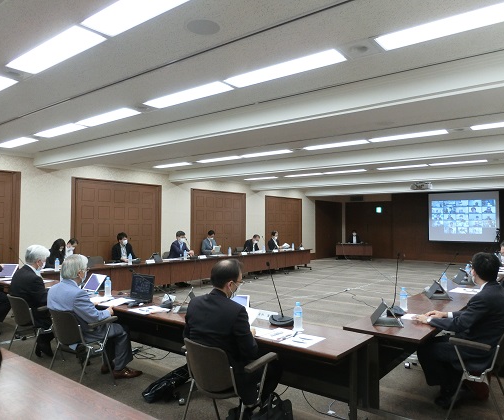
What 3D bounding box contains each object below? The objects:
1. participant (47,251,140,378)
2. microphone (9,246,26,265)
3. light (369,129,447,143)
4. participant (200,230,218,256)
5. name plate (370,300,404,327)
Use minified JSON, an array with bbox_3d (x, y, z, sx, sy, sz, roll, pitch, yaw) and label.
[{"bbox_3d":[-1.387,1.031,3.714,0.500,1.270,0.860,-1,-3,31],"label":"participant"},{"bbox_3d":[-3.108,0.782,5.672,0.170,0.490,0.480,-1,-2,38],"label":"microphone"},{"bbox_3d":[2.408,-1.170,6.279,1.158,0.070,0.233,-1,-2,38],"label":"light"},{"bbox_3d":[-1.068,1.228,10.959,0.780,1.340,0.550,-1,-2,38],"label":"participant"},{"bbox_3d":[1.125,0.870,3.386,0.220,0.160,0.260,0,-2,10],"label":"name plate"}]

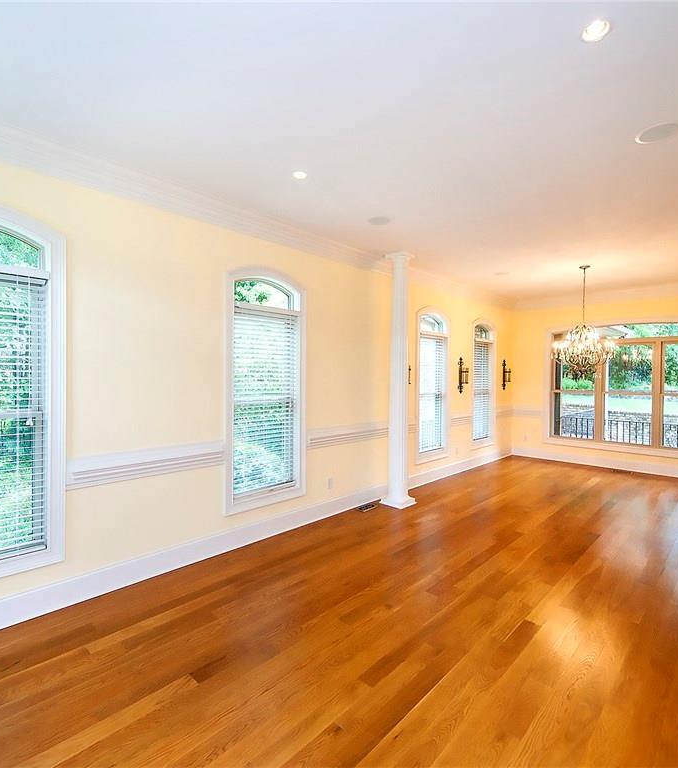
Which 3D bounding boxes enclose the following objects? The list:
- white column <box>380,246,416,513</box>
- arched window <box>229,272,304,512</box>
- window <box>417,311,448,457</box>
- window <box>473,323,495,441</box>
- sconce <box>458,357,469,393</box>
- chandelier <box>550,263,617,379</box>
[{"bbox_3d":[0.727,-0.037,4.974,0.322,2.962,0.324,2,2,44],"label":"white column"},{"bbox_3d":[-0.674,0.039,3.908,0.112,2.179,0.905,2,2,44],"label":"arched window"},{"bbox_3d":[1.385,0.007,6.037,0.112,2.179,0.905,2,2,44],"label":"window"},{"bbox_3d":[2.522,-0.010,7.212,0.112,2.179,0.905,2,2,44],"label":"window"},{"bbox_3d":[1.976,-0.132,6.509,0.129,0.564,0.171,2,2,44],"label":"sconce"},{"bbox_3d":[3.167,-0.782,5.358,0.713,1.451,0.713,2,2,44],"label":"chandelier"}]

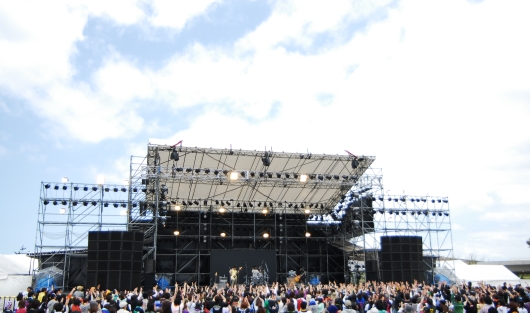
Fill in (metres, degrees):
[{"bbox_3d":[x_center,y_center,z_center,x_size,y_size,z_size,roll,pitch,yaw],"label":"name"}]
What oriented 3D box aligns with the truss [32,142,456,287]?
[{"bbox_3d":[-1.000,5.940,38.480,29.780,10.500,11.250,3,-13,-13],"label":"truss"}]

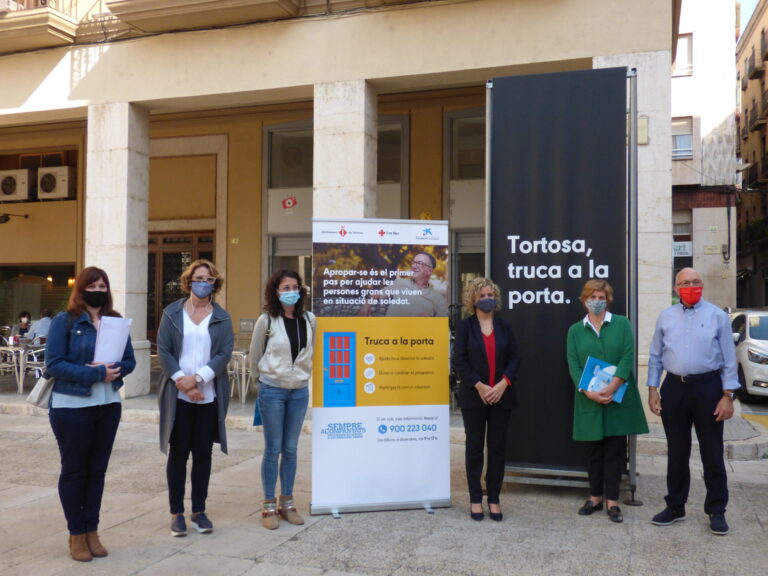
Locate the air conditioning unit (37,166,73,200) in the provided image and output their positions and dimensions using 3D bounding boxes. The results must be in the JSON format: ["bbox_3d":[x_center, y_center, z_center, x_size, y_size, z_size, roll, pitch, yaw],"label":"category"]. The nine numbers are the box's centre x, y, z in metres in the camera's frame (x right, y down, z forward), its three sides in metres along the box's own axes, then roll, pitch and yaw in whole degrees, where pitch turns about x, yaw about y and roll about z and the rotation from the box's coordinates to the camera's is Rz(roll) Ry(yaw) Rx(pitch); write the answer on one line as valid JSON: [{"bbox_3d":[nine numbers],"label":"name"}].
[{"bbox_3d":[-6.408,-2.044,14.442,0.740,0.600,0.290,0,-1,19],"label":"air conditioning unit"}]

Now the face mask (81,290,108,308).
[{"bbox_3d":[-1.693,0.068,4.300,0.145,0.110,0.100,1,-1,-30],"label":"face mask"}]

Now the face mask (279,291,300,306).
[{"bbox_3d":[-0.642,0.071,4.950,0.145,0.110,0.100,1,-1,-25],"label":"face mask"}]

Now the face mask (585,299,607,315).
[{"bbox_3d":[1.497,0.133,5.170,0.143,0.110,0.100,0,-1,9],"label":"face mask"}]

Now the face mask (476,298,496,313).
[{"bbox_3d":[0.717,0.119,5.120,0.143,0.110,0.100,1,-1,-3],"label":"face mask"}]

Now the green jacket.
[{"bbox_3d":[1.594,0.645,5.220,0.540,0.900,0.350,0,-1,21],"label":"green jacket"}]

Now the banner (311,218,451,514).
[{"bbox_3d":[-0.021,0.555,5.240,1.010,2.070,0.140,1,-1,-12],"label":"banner"}]

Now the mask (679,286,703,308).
[{"bbox_3d":[2.042,0.054,4.870,0.145,0.123,0.100,0,-1,13],"label":"mask"}]

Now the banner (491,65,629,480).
[{"bbox_3d":[1.354,-0.131,5.650,1.030,3.050,0.080,0,-1,16],"label":"banner"}]

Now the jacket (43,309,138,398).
[{"bbox_3d":[-1.732,0.387,4.320,0.460,0.510,0.320,1,-1,-36],"label":"jacket"}]

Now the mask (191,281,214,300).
[{"bbox_3d":[-1.179,0.012,4.770,0.150,0.115,0.105,1,-1,-19],"label":"mask"}]

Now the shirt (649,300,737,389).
[{"bbox_3d":[2.086,0.382,4.950,0.570,0.620,0.300,0,-1,30],"label":"shirt"}]

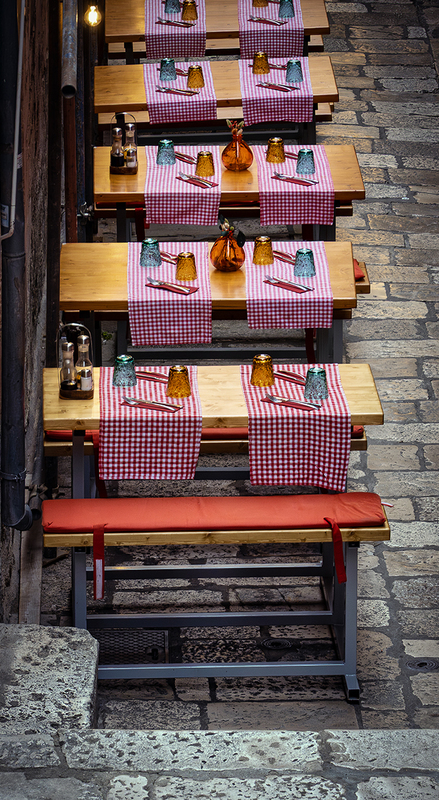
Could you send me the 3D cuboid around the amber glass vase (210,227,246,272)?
[{"bbox_3d":[0.030,-0.594,11.744,0.136,0.170,0.136,0,21,0],"label":"amber glass vase"}]

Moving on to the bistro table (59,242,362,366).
[{"bbox_3d":[-0.047,-0.069,11.892,1.131,0.916,0.708,0,21,-1],"label":"bistro table"}]

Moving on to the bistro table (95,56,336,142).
[{"bbox_3d":[-0.023,-1.119,14.657,1.160,0.916,0.708,-1,21,-2],"label":"bistro table"}]

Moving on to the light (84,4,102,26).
[{"bbox_3d":[-0.414,-1.256,9.800,0.057,0.073,0.057,0,21,0],"label":"light"}]

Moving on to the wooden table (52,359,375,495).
[{"bbox_3d":[-0.031,0.401,10.655,1.160,0.916,0.496,-1,21,-3],"label":"wooden table"}]

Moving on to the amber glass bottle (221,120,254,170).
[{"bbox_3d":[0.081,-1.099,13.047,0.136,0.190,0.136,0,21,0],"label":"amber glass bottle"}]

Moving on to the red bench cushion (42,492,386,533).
[{"bbox_3d":[-0.018,0.376,10.151,1.147,0.033,0.220,0,21,-1],"label":"red bench cushion"}]

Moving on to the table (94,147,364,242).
[{"bbox_3d":[0.033,-0.590,13.264,1.160,0.916,0.696,-1,21,-2],"label":"table"}]

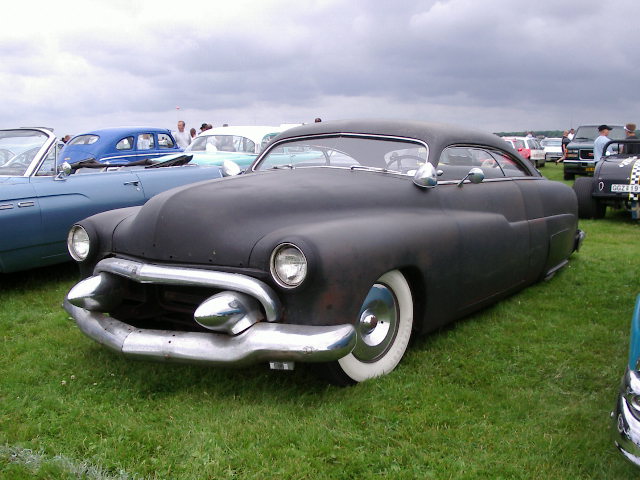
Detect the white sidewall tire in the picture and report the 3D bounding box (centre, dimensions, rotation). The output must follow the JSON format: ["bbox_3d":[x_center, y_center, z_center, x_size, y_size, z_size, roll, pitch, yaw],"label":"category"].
[{"bbox_3d":[0.218,0.407,3.637,0.670,0.670,0.190,-8,11,-44],"label":"white sidewall tire"}]

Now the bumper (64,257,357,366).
[{"bbox_3d":[-0.758,0.279,3.441,1.850,0.420,0.580,5,10,32],"label":"bumper"}]

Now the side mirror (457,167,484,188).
[{"bbox_3d":[0.949,-0.394,4.430,0.140,0.135,0.120,5,10,32],"label":"side mirror"}]

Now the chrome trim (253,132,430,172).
[{"bbox_3d":[0.127,-0.583,4.728,1.400,0.280,0.300,5,10,32],"label":"chrome trim"}]

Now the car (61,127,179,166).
[{"bbox_3d":[-4.263,-2.093,17.880,1.750,1.620,4.700,5,10,32],"label":"car"}]

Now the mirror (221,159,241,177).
[{"bbox_3d":[-0.624,-0.509,4.930,0.155,0.150,0.160,5,10,32],"label":"mirror"}]

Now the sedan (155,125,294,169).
[{"bbox_3d":[-1.761,-1.792,15.905,1.850,1.555,5.000,5,10,32],"label":"sedan"}]

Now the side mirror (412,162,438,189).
[{"bbox_3d":[0.626,-0.383,4.170,0.155,0.155,0.160,5,10,32],"label":"side mirror"}]

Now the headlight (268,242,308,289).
[{"bbox_3d":[-0.119,0.111,3.120,0.205,0.205,0.100,5,10,32],"label":"headlight"}]

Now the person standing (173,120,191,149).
[{"bbox_3d":[-3.599,-2.232,18.366,0.500,1.750,0.320,4,9,26],"label":"person standing"}]

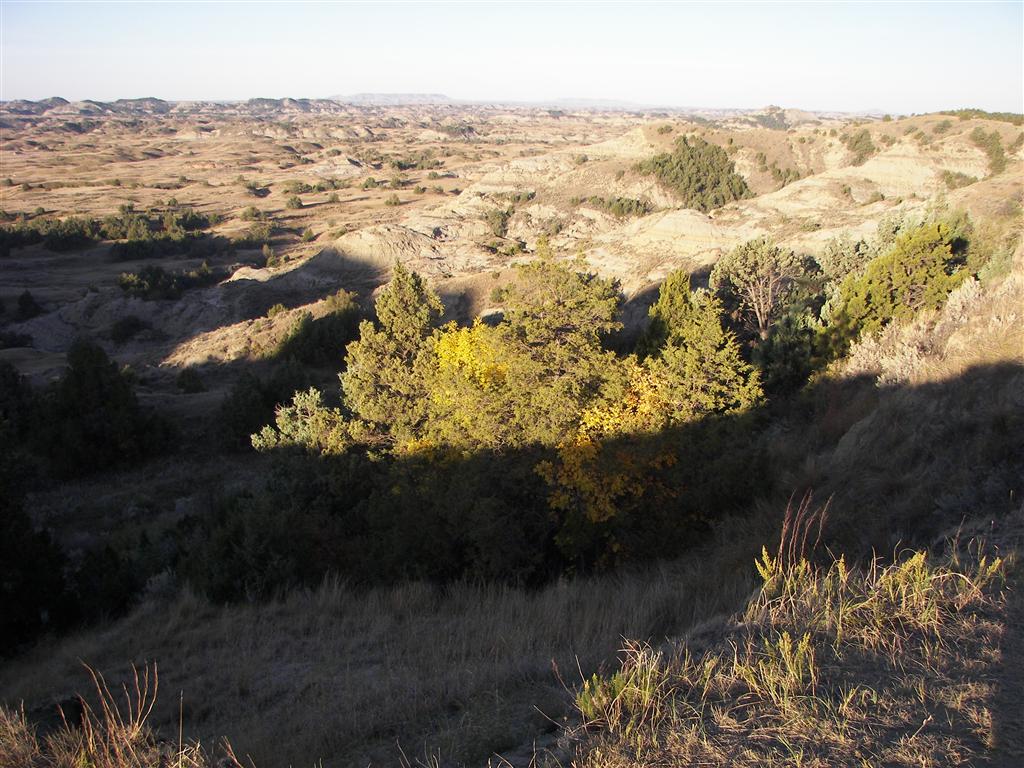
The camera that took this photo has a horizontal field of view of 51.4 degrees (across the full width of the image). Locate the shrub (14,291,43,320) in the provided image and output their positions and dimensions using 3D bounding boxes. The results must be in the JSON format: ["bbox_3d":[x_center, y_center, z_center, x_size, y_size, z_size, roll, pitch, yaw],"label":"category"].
[{"bbox_3d":[-38.593,-6.266,85.000,2.170,2.390,1.950,-6,16,-24],"label":"shrub"}]

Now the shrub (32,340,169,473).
[{"bbox_3d":[-16.961,0.971,44.000,5.370,5.700,4.830,-5,16,-21],"label":"shrub"}]

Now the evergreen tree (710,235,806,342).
[{"bbox_3d":[8.760,-3.372,38.000,3.250,3.640,2.930,4,15,13],"label":"evergreen tree"}]

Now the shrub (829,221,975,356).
[{"bbox_3d":[9.774,-2.472,27.000,3.590,3.450,3.230,6,16,19],"label":"shrub"}]

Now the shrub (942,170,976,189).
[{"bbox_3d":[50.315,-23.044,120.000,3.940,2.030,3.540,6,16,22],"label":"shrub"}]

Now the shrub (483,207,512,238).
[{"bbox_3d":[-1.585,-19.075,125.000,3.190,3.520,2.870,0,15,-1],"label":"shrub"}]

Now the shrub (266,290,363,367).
[{"bbox_3d":[-10.200,-2.918,55.000,4.610,4.030,4.150,-2,15,-10],"label":"shrub"}]

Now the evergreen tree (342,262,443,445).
[{"bbox_3d":[-3.030,-0.596,27.000,2.460,4.970,2.210,-1,15,-6],"label":"evergreen tree"}]

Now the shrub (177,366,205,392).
[{"bbox_3d":[-18.114,-0.254,60.000,1.530,1.460,1.380,-4,15,-17],"label":"shrub"}]

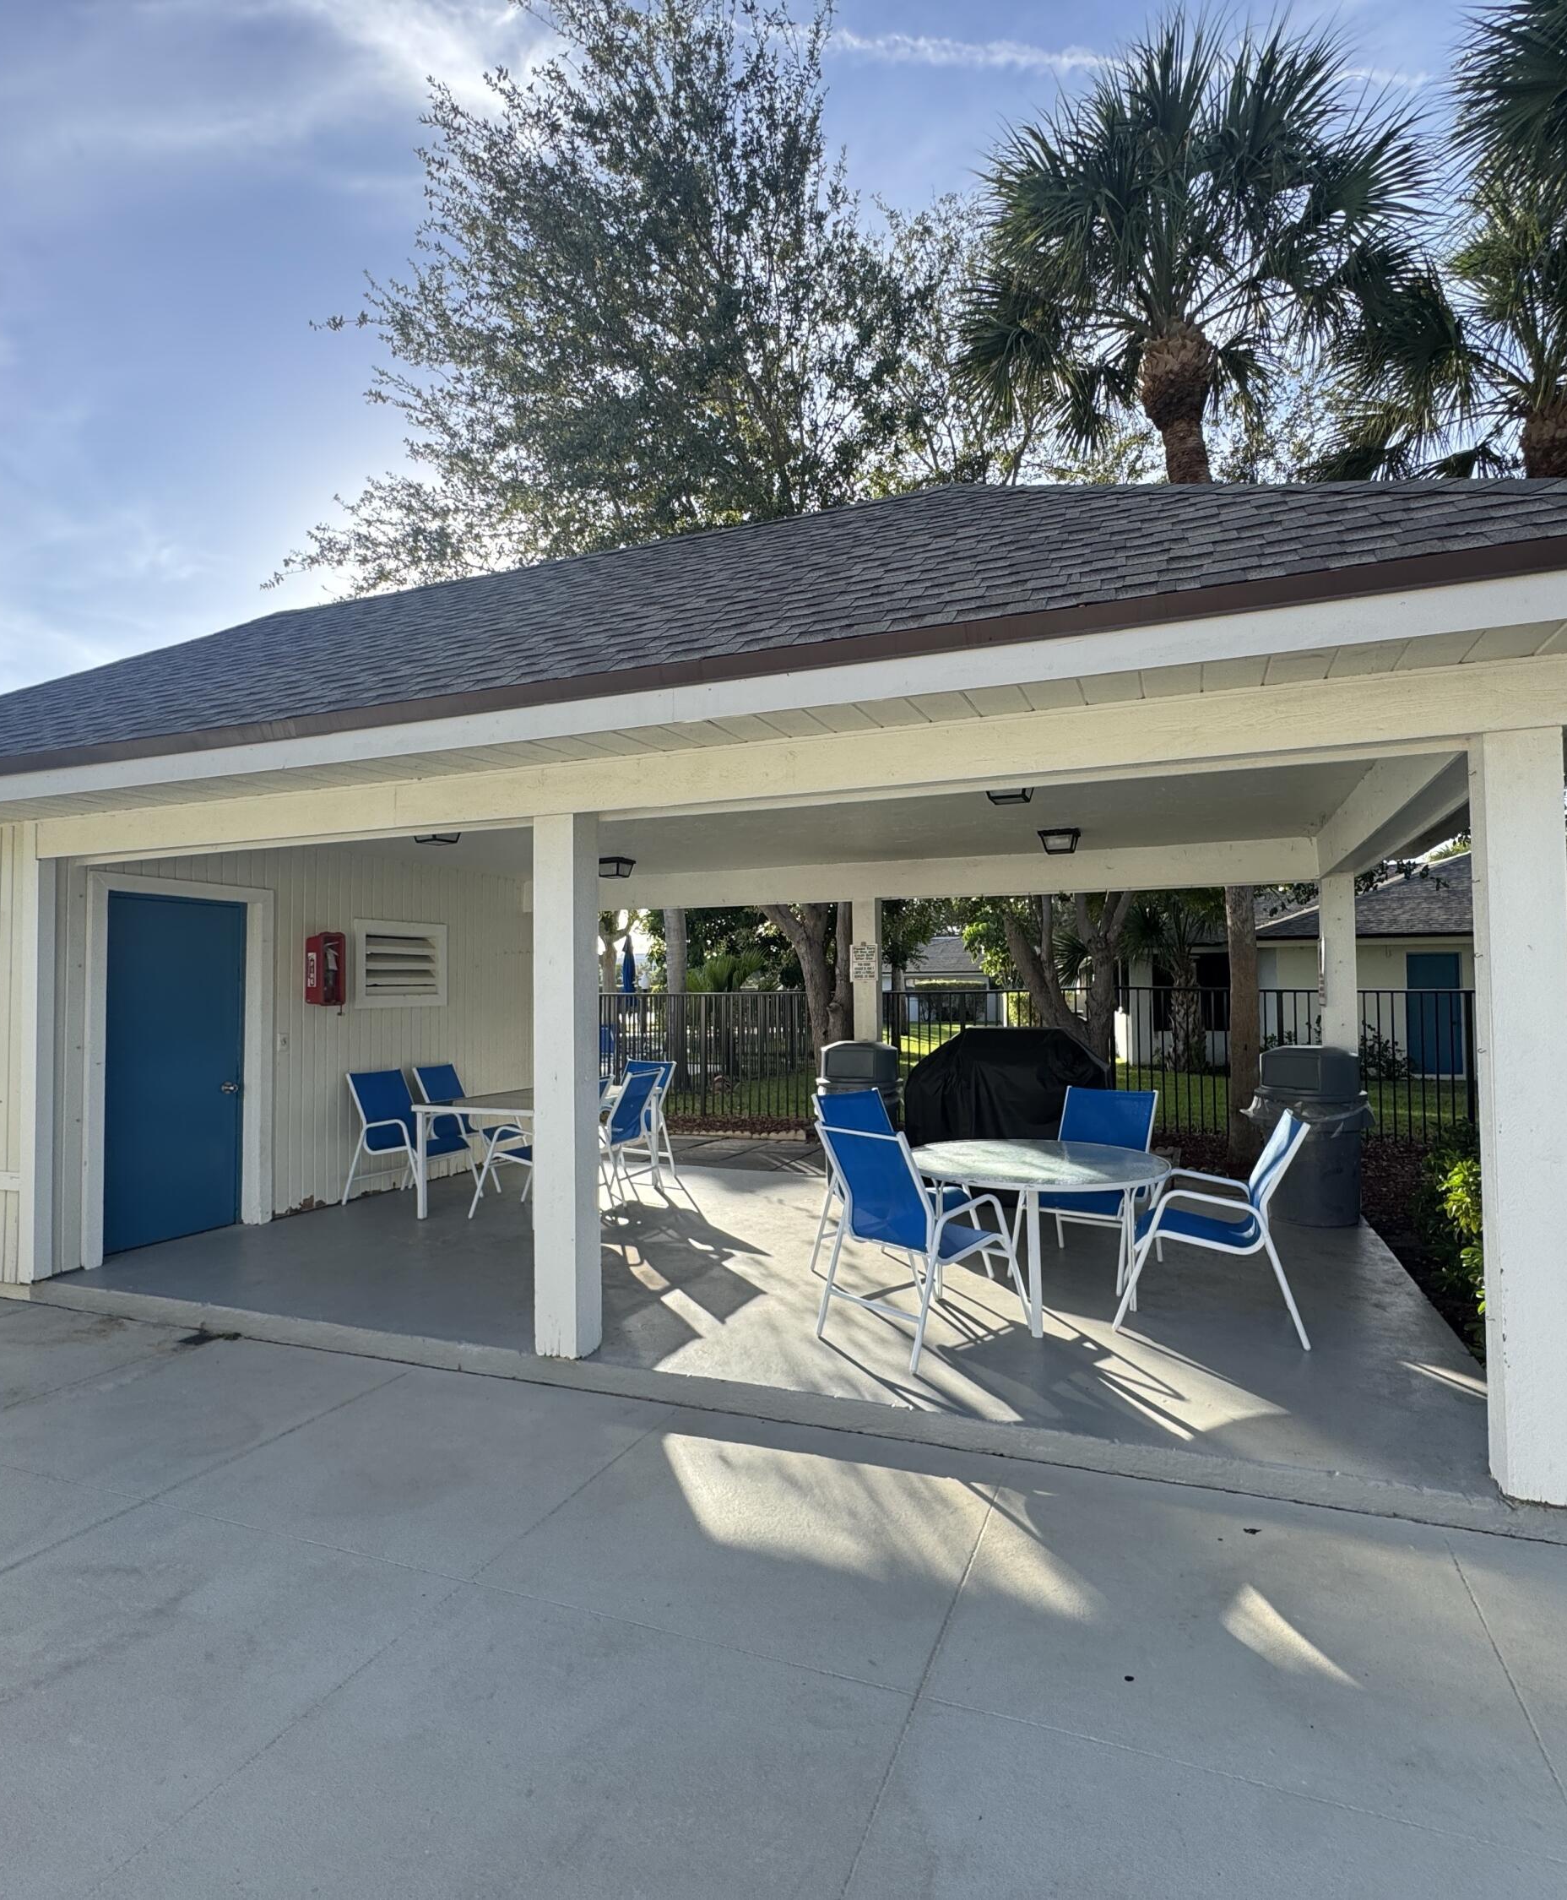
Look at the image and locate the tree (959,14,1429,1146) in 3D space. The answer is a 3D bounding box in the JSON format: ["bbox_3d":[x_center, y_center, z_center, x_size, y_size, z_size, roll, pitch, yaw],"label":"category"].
[{"bbox_3d":[3.560,-3.100,8.800,4.000,9.800,4.000,-1,-2,22],"label":"tree"}]

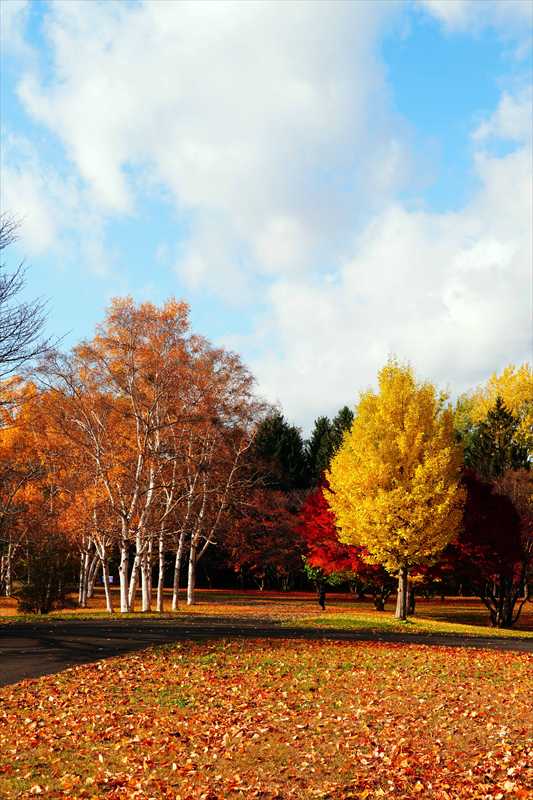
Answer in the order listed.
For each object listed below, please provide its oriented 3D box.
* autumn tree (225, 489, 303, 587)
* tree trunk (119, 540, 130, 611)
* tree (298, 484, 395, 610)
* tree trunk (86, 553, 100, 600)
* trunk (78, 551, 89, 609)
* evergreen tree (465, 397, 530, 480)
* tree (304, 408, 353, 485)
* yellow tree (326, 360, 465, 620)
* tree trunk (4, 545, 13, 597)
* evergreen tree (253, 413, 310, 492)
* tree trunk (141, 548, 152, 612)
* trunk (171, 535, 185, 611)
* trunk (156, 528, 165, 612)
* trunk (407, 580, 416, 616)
[{"bbox_3d":[-0.127,8.822,56.627,5.098,6.365,5.200,0,-11,0],"label":"autumn tree"},{"bbox_3d":[-5.913,7.436,37.281,0.440,2.880,0.400,0,-11,0],"label":"tree trunk"},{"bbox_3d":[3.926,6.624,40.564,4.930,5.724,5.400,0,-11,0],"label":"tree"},{"bbox_3d":[-9.734,9.976,50.259,0.750,2.663,0.500,0,-11,0],"label":"tree trunk"},{"bbox_3d":[-8.496,8.302,41.255,0.464,2.594,0.400,0,-11,0],"label":"trunk"},{"bbox_3d":[16.434,6.484,63.354,4.777,13.746,4.900,0,-11,0],"label":"evergreen tree"},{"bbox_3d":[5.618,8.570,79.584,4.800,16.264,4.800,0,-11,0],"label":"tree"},{"bbox_3d":[4.782,3.200,32.938,5.115,9.523,5.000,0,-11,0],"label":"yellow tree"},{"bbox_3d":[-15.766,10.441,54.301,0.489,3.061,0.420,0,-11,0],"label":"tree trunk"},{"bbox_3d":[1.182,8.503,76.471,5.000,15.103,5.000,0,-11,0],"label":"evergreen tree"},{"bbox_3d":[-4.997,7.559,37.256,0.420,2.630,0.400,0,-11,0],"label":"tree trunk"},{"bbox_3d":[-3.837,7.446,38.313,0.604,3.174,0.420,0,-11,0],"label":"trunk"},{"bbox_3d":[-4.414,7.148,37.338,0.340,3.466,0.340,0,-11,0],"label":"trunk"},{"bbox_3d":[6.201,8.518,38.147,0.400,1.509,0.380,0,-11,0],"label":"trunk"}]

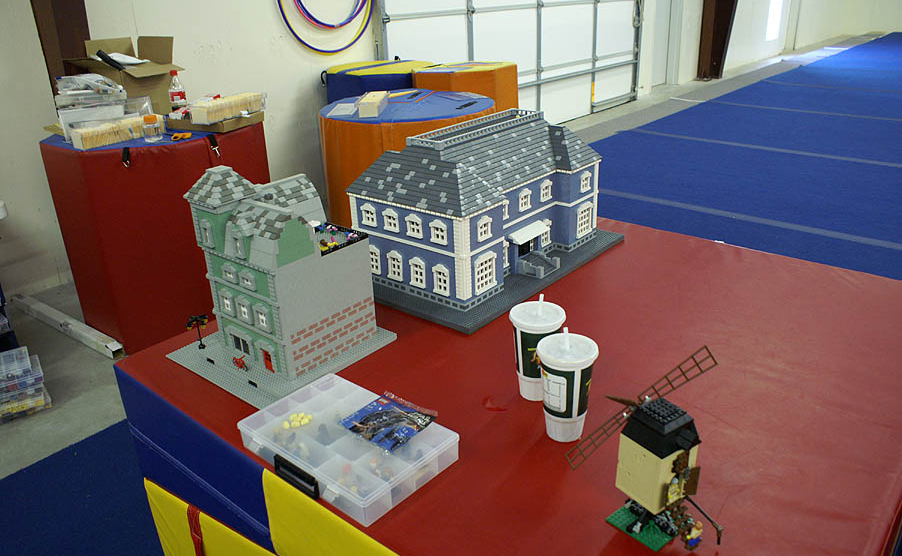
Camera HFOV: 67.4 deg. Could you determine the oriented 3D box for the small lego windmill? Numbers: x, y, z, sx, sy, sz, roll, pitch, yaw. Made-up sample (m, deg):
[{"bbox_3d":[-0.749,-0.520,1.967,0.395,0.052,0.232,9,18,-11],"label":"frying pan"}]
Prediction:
[{"bbox_3d":[0.320,0.266,0.981,0.310,0.234,0.175,-17,27,-30],"label":"small lego windmill"}]

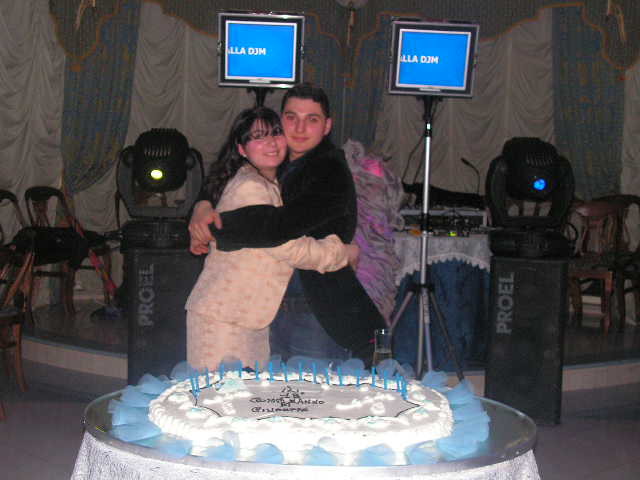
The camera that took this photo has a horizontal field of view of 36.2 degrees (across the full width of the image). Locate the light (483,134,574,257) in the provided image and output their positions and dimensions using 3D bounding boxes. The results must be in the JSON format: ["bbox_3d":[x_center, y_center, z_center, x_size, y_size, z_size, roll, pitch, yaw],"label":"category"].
[{"bbox_3d":[1.135,-0.225,5.268,0.450,0.640,0.400,2,5,8],"label":"light"}]

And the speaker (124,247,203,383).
[{"bbox_3d":[-0.851,0.507,5.356,0.400,0.920,0.420,0,5,-14],"label":"speaker"}]

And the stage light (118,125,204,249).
[{"bbox_3d":[-0.864,-0.269,5.268,0.450,0.640,0.400,1,5,-7],"label":"stage light"}]

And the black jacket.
[{"bbox_3d":[-0.071,0.034,3.265,0.480,0.720,0.480,-4,7,-45],"label":"black jacket"}]

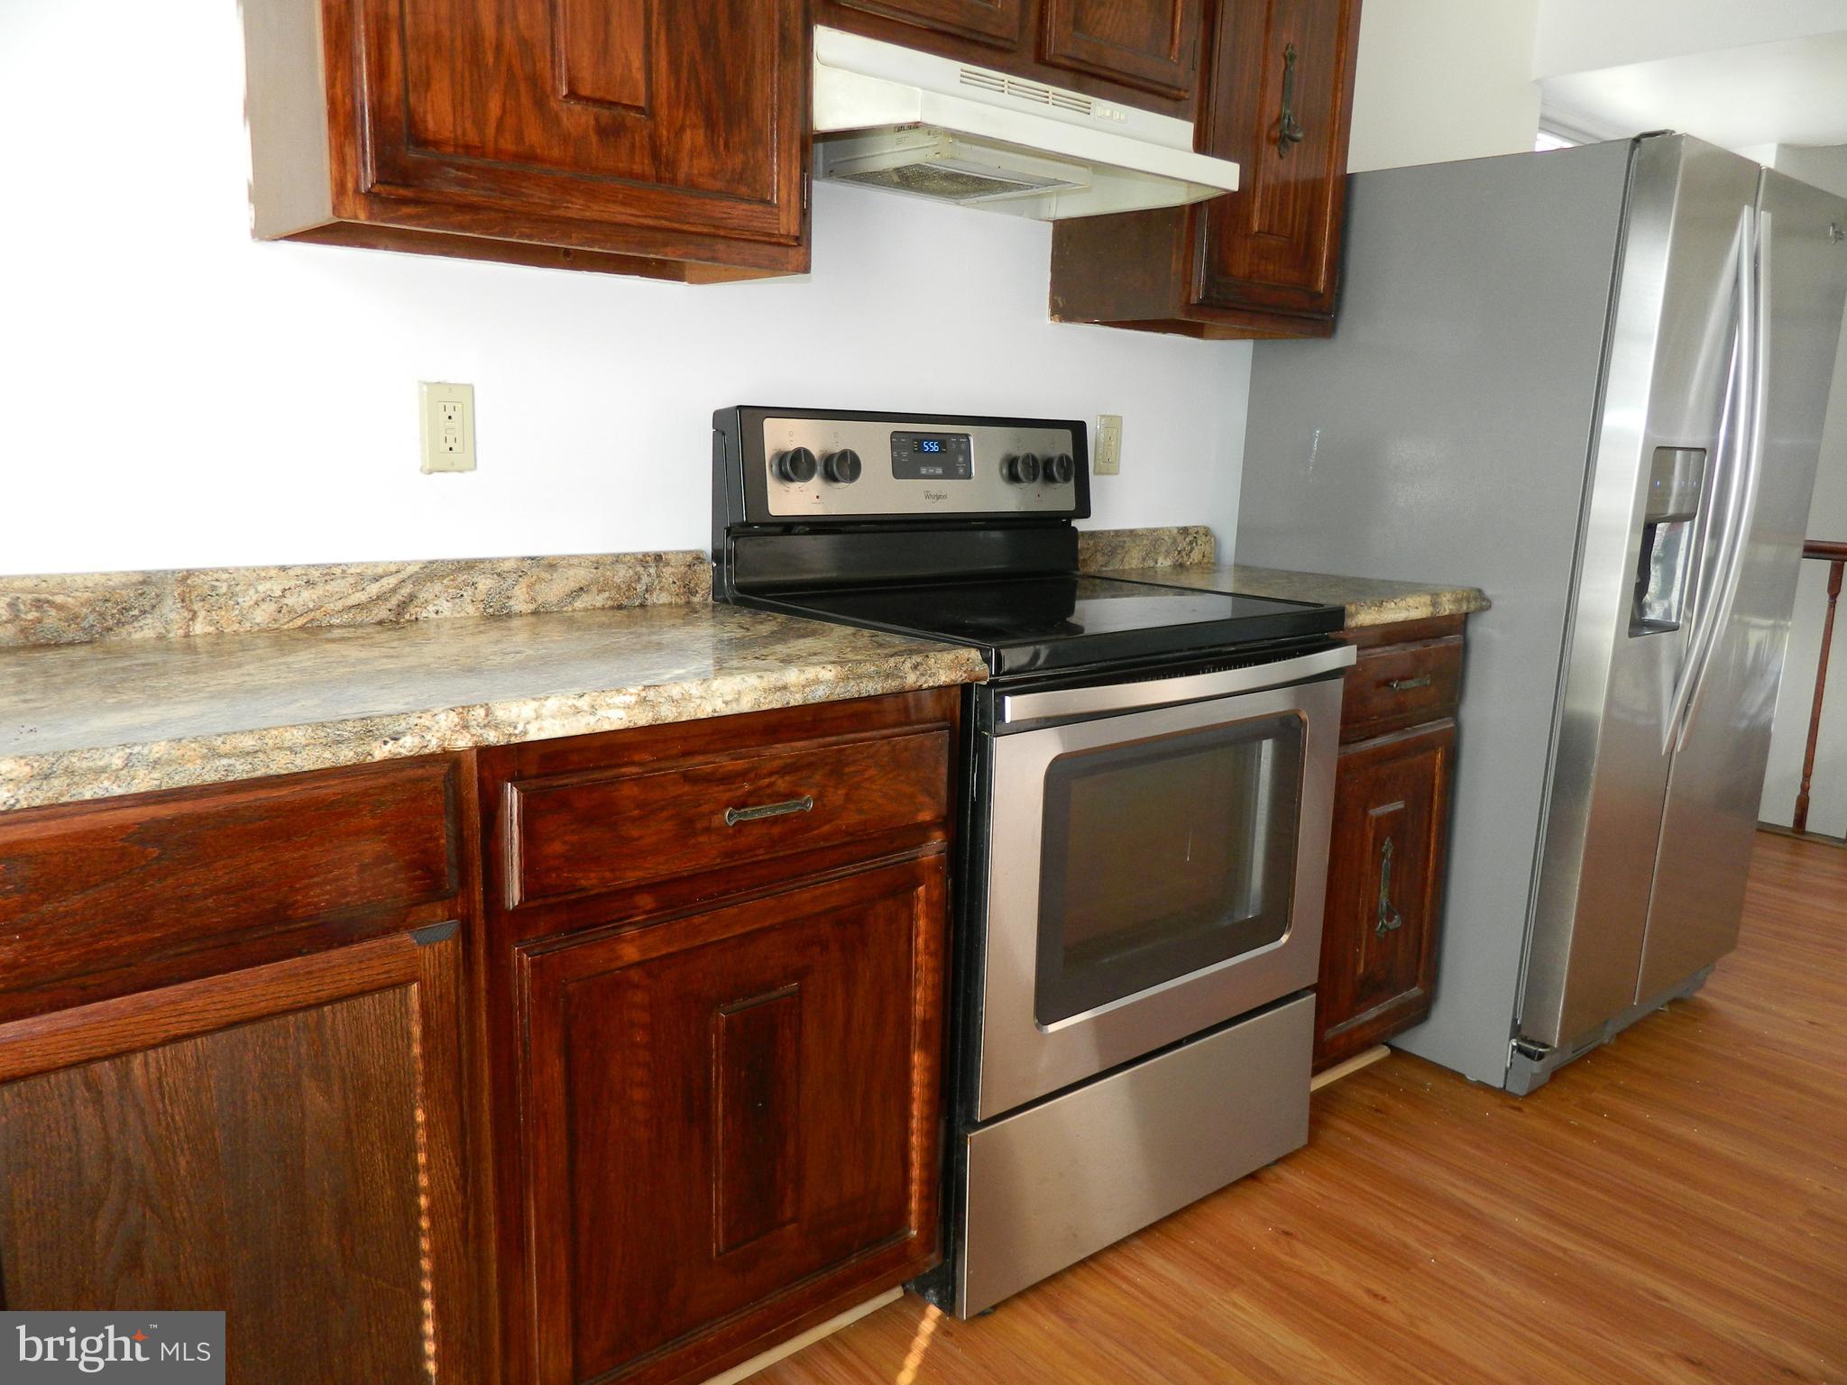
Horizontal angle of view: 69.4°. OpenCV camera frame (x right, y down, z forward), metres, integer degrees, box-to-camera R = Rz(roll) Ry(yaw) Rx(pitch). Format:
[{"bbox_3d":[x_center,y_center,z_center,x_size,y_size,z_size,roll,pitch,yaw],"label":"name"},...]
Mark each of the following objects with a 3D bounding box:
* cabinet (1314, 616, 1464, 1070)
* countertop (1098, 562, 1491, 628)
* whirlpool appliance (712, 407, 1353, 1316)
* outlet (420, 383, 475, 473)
[{"bbox_3d":[0.610,0.231,2.605,0.468,0.811,0.630,-7,14,-39],"label":"cabinet"},{"bbox_3d":[0.632,-0.186,2.531,0.508,0.038,0.640,-7,14,-39],"label":"countertop"},{"bbox_3d":[0.171,0.172,2.141,0.757,1.207,0.697,-7,14,-39],"label":"whirlpool appliance"},{"bbox_3d":[-0.646,-0.361,1.822,0.071,0.117,0.013,-7,14,-39],"label":"outlet"}]

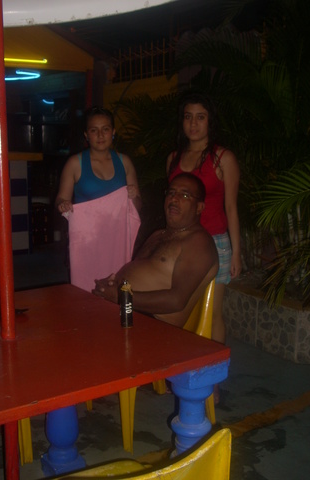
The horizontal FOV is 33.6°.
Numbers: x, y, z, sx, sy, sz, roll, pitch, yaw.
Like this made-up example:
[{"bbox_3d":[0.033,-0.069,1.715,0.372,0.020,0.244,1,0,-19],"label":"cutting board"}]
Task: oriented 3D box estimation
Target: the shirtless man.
[{"bbox_3d":[-0.165,0.282,2.347,0.850,1.190,0.570,-4,9,-31],"label":"shirtless man"}]

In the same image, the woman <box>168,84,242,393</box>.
[{"bbox_3d":[0.231,0.052,2.641,0.420,1.580,0.280,5,9,23],"label":"woman"}]

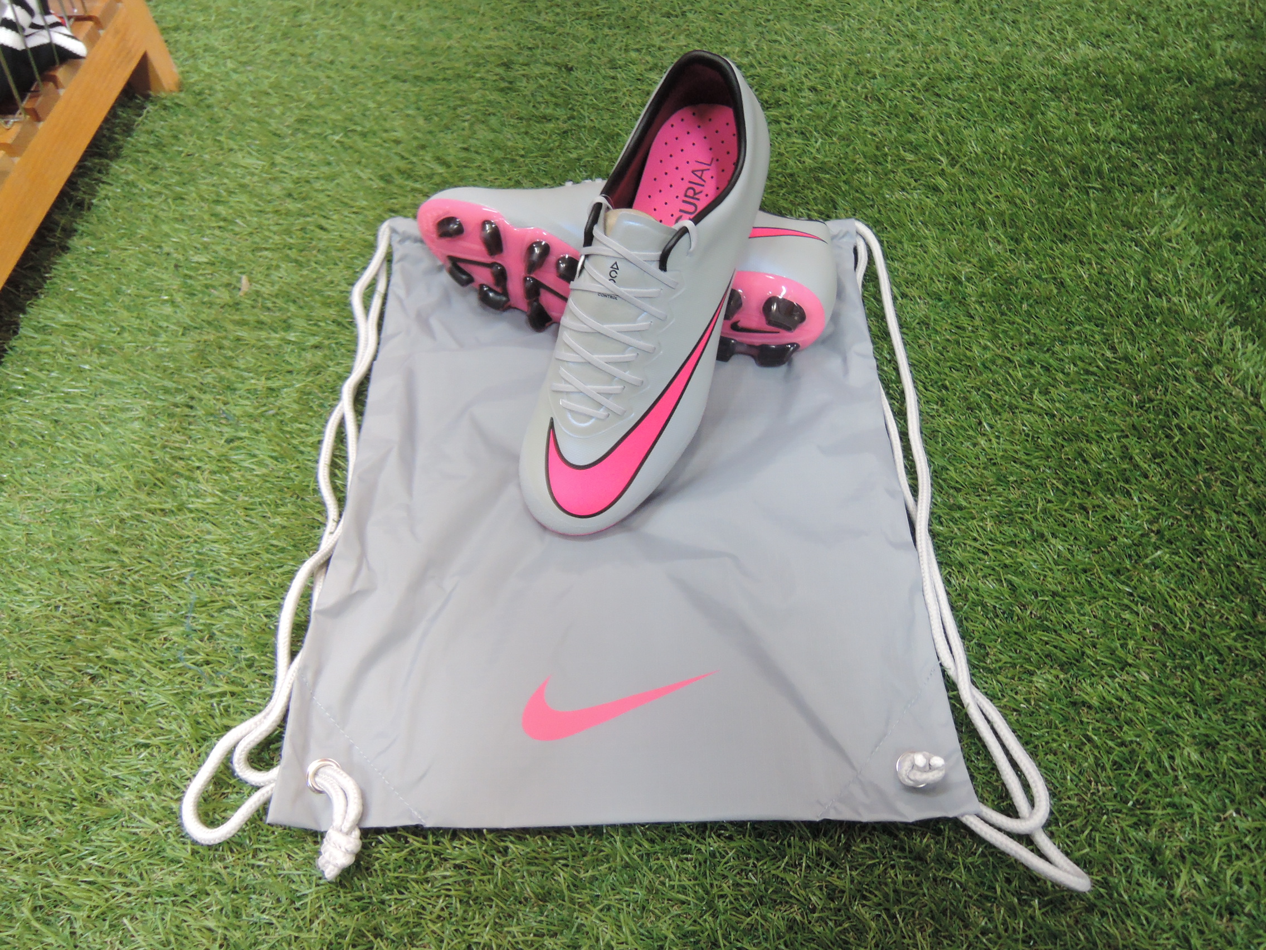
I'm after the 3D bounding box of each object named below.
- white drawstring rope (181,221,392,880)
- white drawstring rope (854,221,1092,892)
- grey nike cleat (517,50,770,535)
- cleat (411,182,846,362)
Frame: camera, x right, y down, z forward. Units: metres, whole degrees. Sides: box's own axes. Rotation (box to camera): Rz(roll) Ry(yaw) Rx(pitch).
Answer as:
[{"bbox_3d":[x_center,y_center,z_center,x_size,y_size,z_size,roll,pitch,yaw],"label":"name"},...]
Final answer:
[{"bbox_3d":[-0.184,0.000,0.541,0.093,0.022,0.458,0,58,0],"label":"white drawstring rope"},{"bbox_3d":[0.174,0.002,0.540,0.087,0.022,0.460,0,58,0],"label":"white drawstring rope"},{"bbox_3d":[0.004,-0.097,0.500,0.097,0.103,0.282,18,85,17],"label":"grey nike cleat"},{"bbox_3d":[-0.005,-0.150,0.582,0.282,0.097,0.103,12,58,10],"label":"cleat"}]

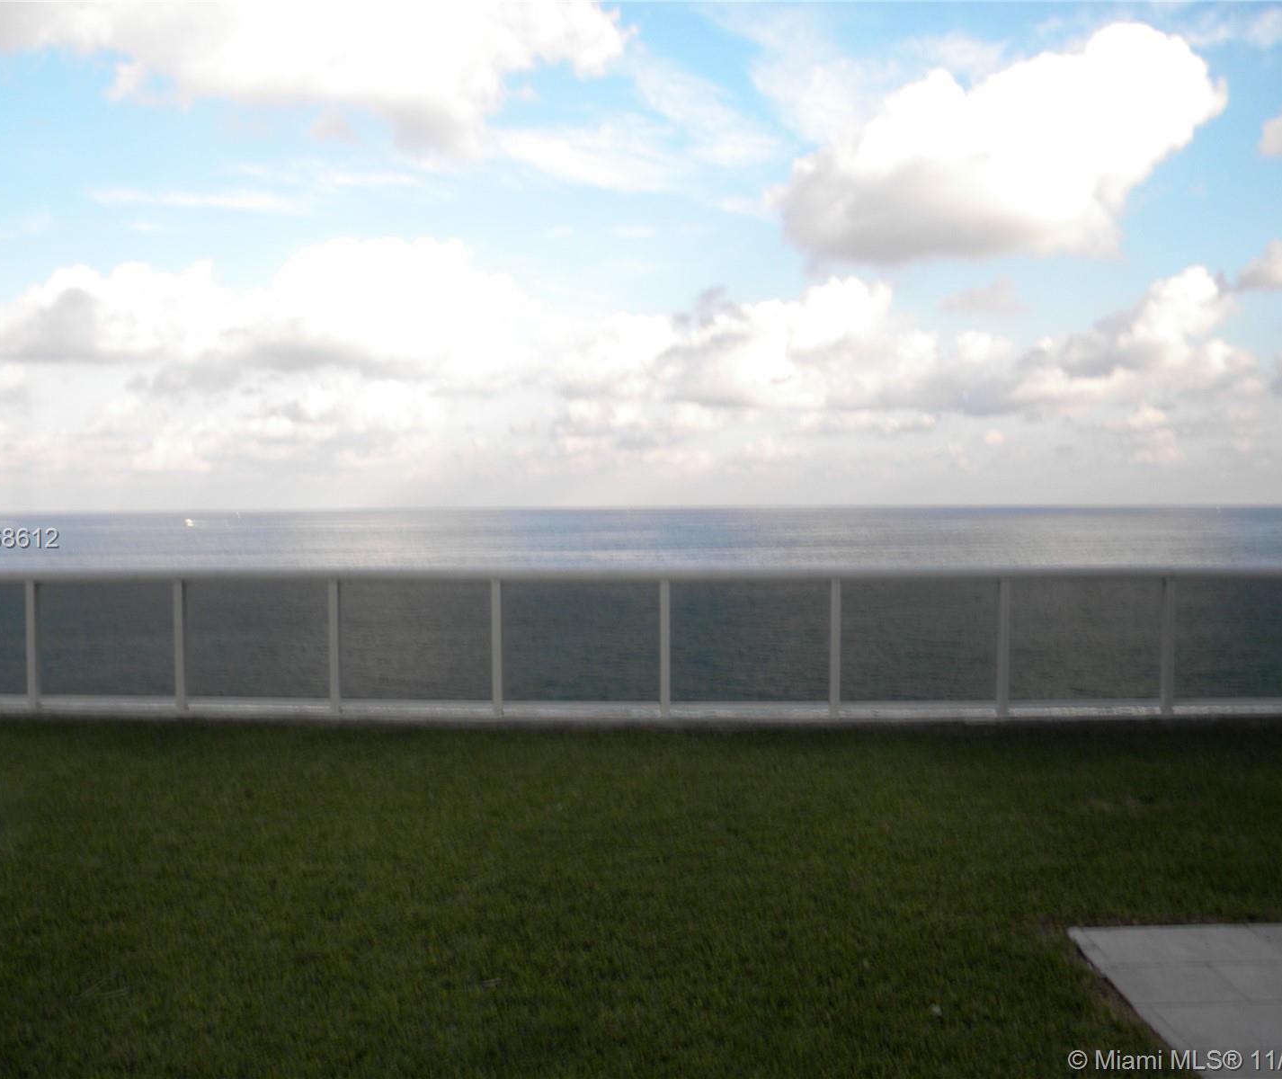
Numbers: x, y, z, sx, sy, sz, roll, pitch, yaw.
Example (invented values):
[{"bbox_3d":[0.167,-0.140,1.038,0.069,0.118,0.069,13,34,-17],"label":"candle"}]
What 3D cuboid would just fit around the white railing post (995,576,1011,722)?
[{"bbox_3d":[2.612,0.782,8.390,0.066,1.012,0.066,0,2,2],"label":"white railing post"}]

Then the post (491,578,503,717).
[{"bbox_3d":[-1.050,0.782,8.519,0.066,1.008,0.066,0,2,2],"label":"post"}]

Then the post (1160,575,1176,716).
[{"bbox_3d":[3.806,0.754,8.397,0.066,1.008,0.066,0,2,2],"label":"post"}]

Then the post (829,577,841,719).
[{"bbox_3d":[1.399,0.780,8.408,0.066,1.017,0.066,0,2,2],"label":"post"}]

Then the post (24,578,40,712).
[{"bbox_3d":[-4.621,0.796,8.855,0.066,1.002,0.066,0,2,2],"label":"post"}]

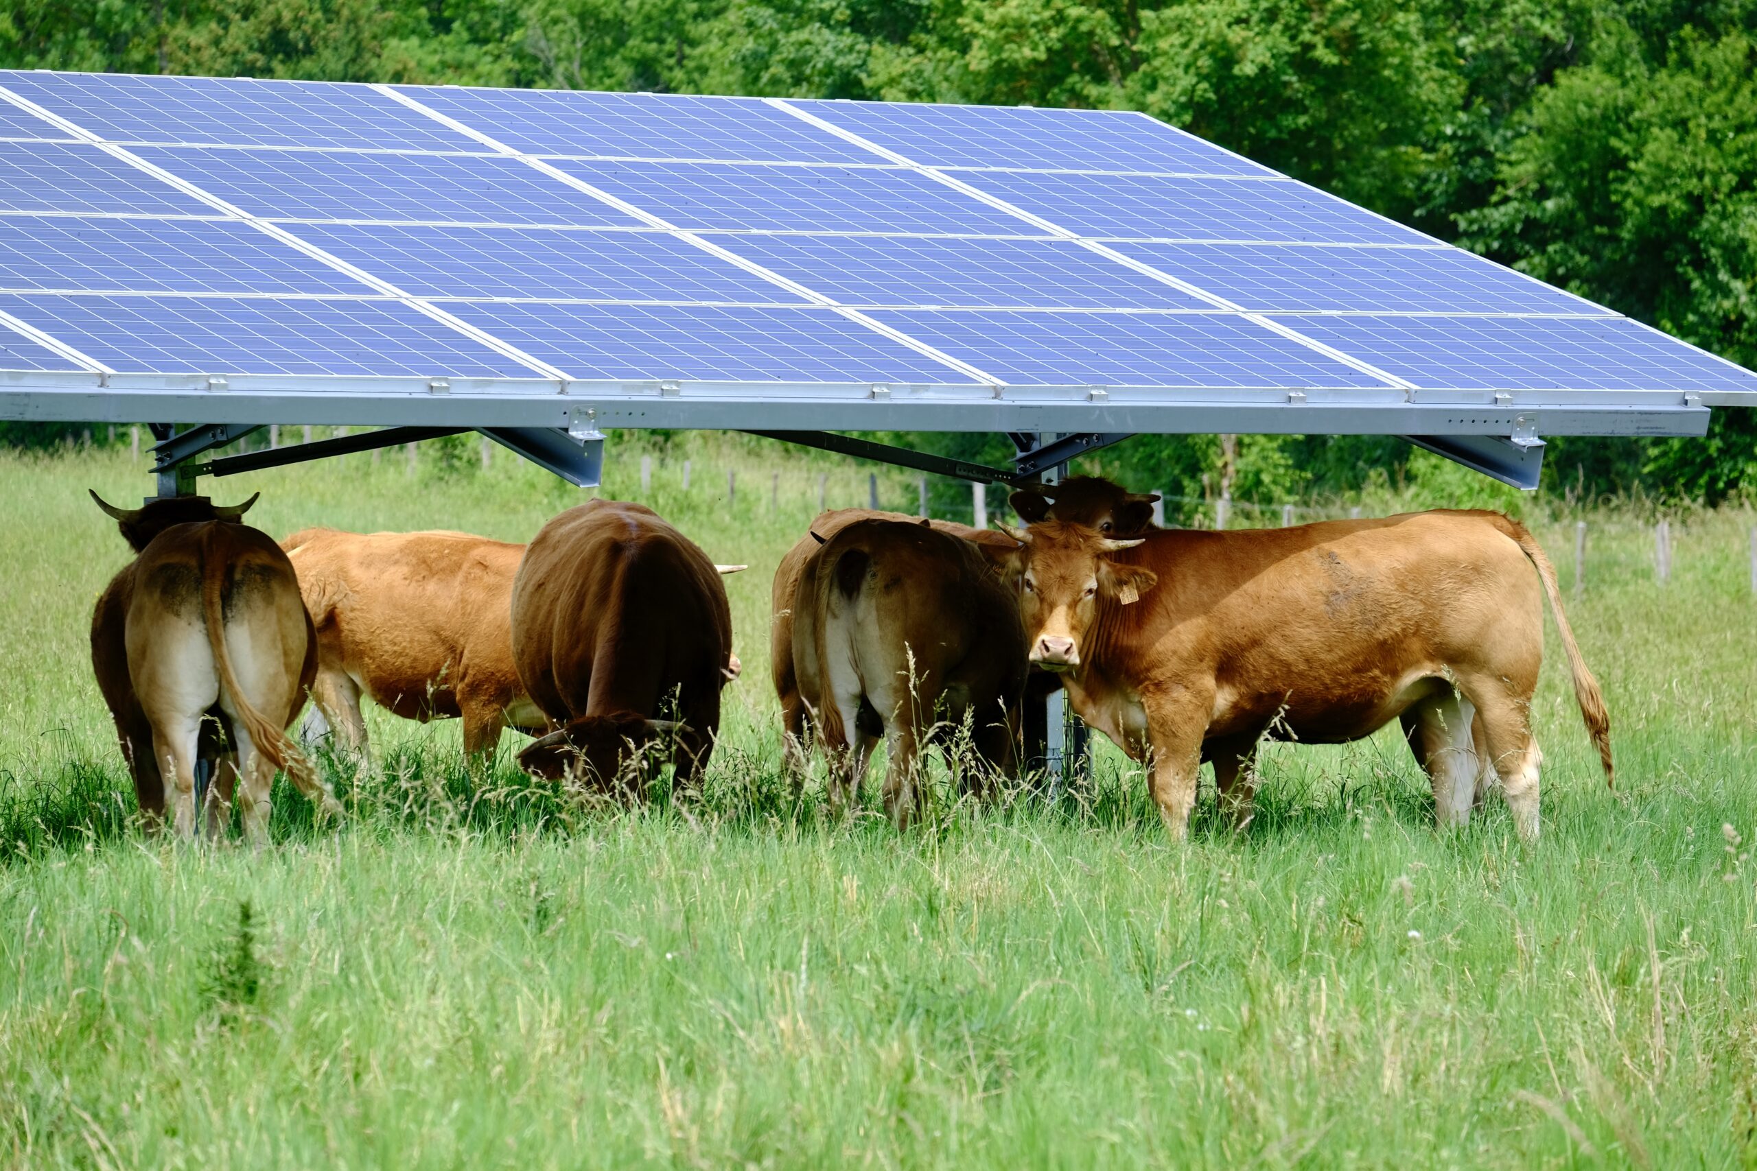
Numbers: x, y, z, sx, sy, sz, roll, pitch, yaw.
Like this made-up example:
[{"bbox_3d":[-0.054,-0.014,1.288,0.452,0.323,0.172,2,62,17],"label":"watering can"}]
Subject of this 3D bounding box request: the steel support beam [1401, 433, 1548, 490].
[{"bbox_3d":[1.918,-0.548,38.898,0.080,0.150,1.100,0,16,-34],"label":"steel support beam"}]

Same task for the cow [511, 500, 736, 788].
[{"bbox_3d":[-0.934,0.274,40.989,0.780,1.180,2.000,0,1,3],"label":"cow"}]

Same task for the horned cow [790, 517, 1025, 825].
[{"bbox_3d":[0.134,0.317,39.189,0.730,1.160,1.820,0,1,19],"label":"horned cow"}]

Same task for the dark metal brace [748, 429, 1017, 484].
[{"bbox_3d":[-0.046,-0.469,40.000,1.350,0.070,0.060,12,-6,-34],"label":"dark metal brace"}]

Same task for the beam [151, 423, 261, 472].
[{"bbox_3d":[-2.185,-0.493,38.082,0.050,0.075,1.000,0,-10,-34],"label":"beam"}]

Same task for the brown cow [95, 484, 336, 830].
[{"bbox_3d":[-2.226,0.306,37.289,0.750,1.250,1.950,0,1,-7],"label":"brown cow"}]

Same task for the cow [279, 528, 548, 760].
[{"bbox_3d":[-1.453,0.271,44.190,1.850,1.070,0.660,0,1,-12],"label":"cow"}]

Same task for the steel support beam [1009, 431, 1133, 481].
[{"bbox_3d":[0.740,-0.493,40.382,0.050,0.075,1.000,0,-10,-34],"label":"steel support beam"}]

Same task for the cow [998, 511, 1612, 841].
[{"bbox_3d":[1.417,0.330,38.189,2.050,1.170,0.680,0,1,-6],"label":"cow"}]

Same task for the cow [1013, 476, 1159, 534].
[{"bbox_3d":[1.383,0.260,39.589,1.900,1.260,0.660,0,1,-18],"label":"cow"}]

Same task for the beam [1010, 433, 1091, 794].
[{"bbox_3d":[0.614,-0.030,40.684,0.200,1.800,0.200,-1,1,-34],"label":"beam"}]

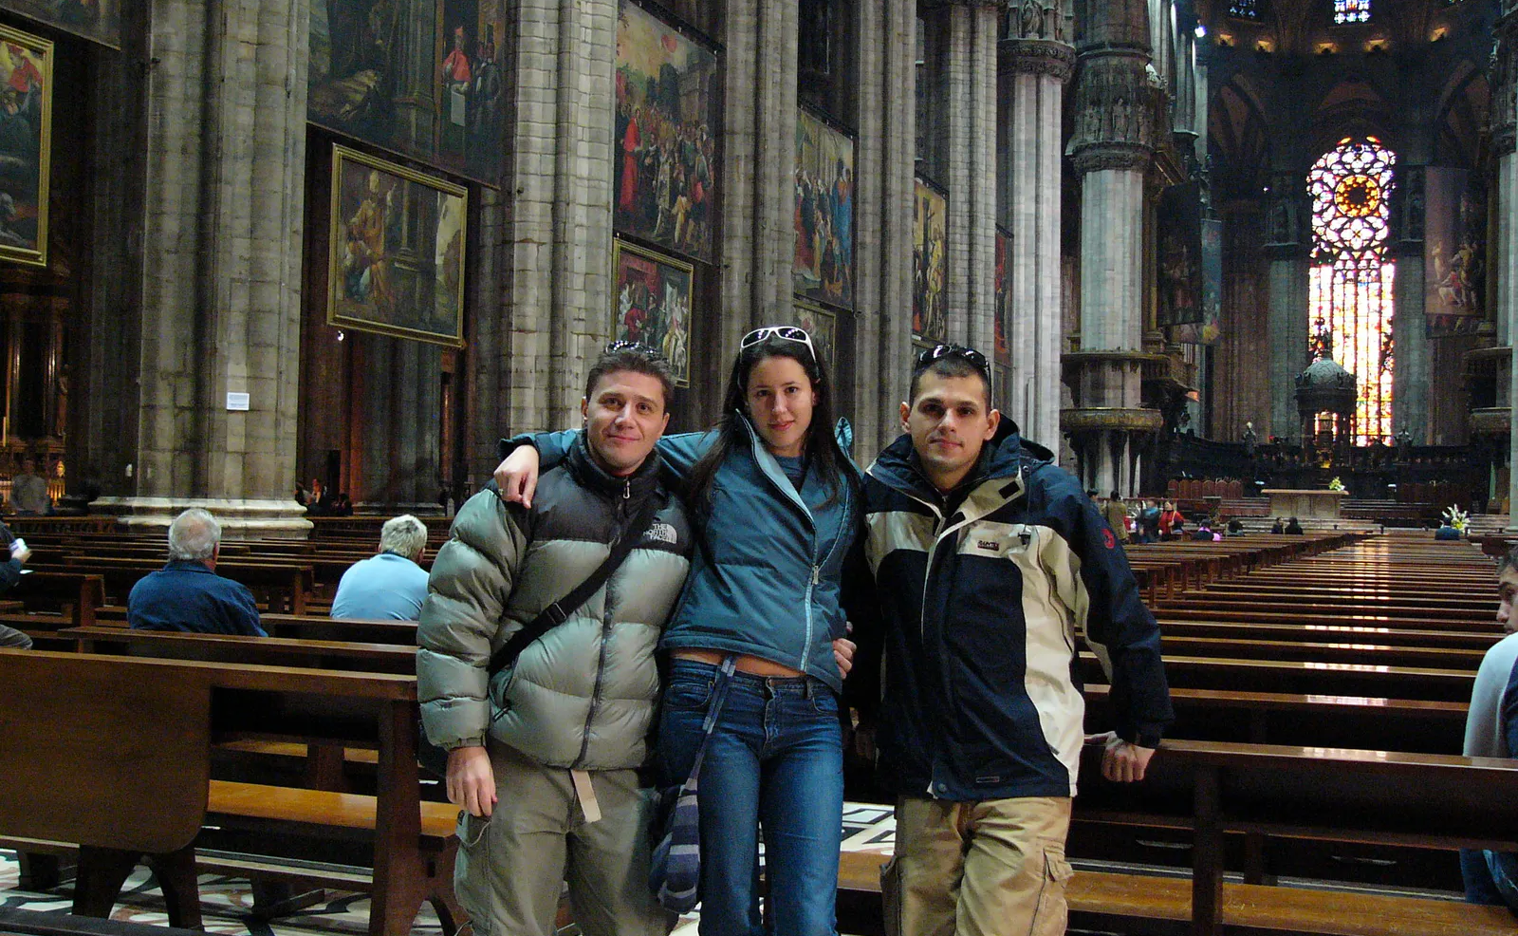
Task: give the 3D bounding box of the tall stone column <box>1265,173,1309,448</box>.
[{"bbox_3d":[33.830,-7.517,115.000,2.900,22.600,2.900,1,-1,21],"label":"tall stone column"}]

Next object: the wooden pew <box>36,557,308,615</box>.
[{"bbox_3d":[-3.915,1.105,12.250,2.200,0.920,0.680,1,-1,21],"label":"wooden pew"}]

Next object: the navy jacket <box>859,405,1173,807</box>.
[{"bbox_3d":[0.477,0.266,3.400,0.600,0.730,0.360,1,-1,13],"label":"navy jacket"}]

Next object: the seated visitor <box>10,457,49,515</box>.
[{"bbox_3d":[-10.741,0.813,26.500,0.520,1.800,0.360,1,-1,6],"label":"seated visitor"}]

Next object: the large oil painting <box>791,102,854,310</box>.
[{"bbox_3d":[1.440,-6.719,46.456,0.150,4.700,5.900,1,-1,21],"label":"large oil painting"}]

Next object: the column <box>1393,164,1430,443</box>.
[{"bbox_3d":[40.993,-7.420,113.000,2.900,22.600,2.900,1,-1,21],"label":"column"}]

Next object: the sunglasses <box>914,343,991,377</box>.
[{"bbox_3d":[0.363,-0.172,3.370,0.148,0.055,0.150,-1,-42,3],"label":"sunglasses"}]

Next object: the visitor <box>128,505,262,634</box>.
[{"bbox_3d":[-1.887,0.821,6.505,0.500,1.340,0.750,1,-1,21],"label":"visitor"}]

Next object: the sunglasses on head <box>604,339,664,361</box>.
[{"bbox_3d":[-0.244,-0.204,3.570,0.145,0.140,0.050,7,42,1],"label":"sunglasses on head"}]

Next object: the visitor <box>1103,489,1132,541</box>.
[{"bbox_3d":[8.153,1.465,41.000,0.500,1.760,0.340,1,-1,21],"label":"visitor"}]

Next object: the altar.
[{"bbox_3d":[23.413,1.567,77.000,3.700,1.180,1.350,1,-1,21],"label":"altar"}]

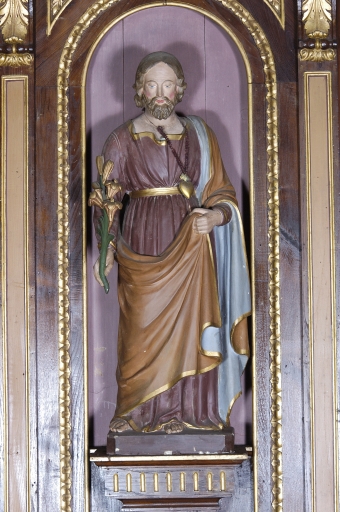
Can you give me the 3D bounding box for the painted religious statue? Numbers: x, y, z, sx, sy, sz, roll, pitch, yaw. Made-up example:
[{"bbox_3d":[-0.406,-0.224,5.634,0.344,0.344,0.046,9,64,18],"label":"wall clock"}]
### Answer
[{"bbox_3d":[0.005,-0.038,4.553,0.475,1.160,0.290,-1,-2,2],"label":"painted religious statue"}]

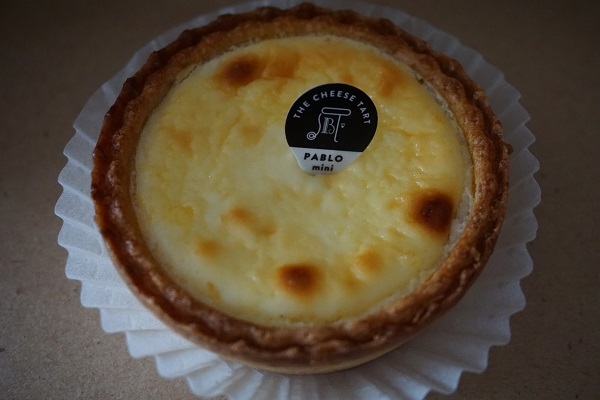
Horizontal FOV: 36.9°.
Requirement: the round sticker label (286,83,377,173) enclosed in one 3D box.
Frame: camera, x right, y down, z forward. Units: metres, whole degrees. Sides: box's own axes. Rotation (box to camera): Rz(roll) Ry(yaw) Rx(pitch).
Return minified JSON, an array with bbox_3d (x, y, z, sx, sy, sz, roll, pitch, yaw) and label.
[{"bbox_3d":[0.005,-0.012,0.161,0.017,0.020,0.001,4,35,-12],"label":"round sticker label"}]

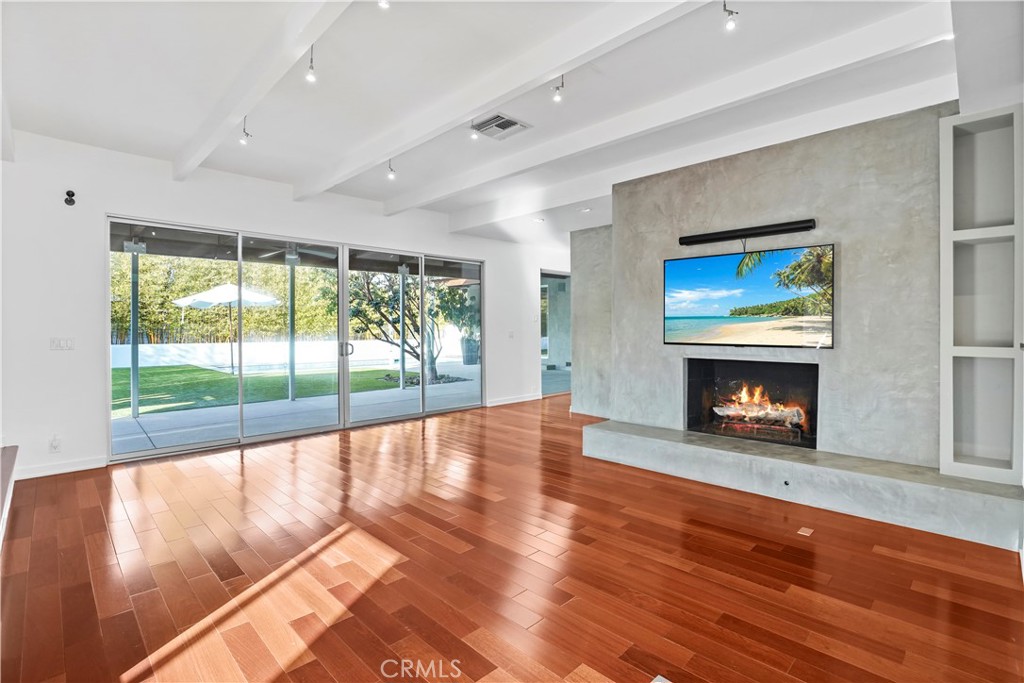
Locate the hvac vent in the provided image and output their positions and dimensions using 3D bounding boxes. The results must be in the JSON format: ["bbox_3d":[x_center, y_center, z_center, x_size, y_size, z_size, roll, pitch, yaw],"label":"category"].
[{"bbox_3d":[-0.099,-1.844,3.912,0.390,0.040,0.390,1,1,43],"label":"hvac vent"}]

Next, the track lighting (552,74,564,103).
[{"bbox_3d":[0.288,-1.567,2.819,0.070,0.168,0.070,0,1,-6],"label":"track lighting"}]

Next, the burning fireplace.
[{"bbox_3d":[2.239,0.525,4.230,1.078,0.708,0.420,1,1,43],"label":"burning fireplace"}]

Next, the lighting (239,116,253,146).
[{"bbox_3d":[-1.970,-1.556,3.364,0.085,0.212,0.085,1,1,30],"label":"lighting"}]

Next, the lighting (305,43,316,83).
[{"bbox_3d":[-1.110,-1.541,2.513,0.070,0.210,0.070,0,1,24],"label":"lighting"}]

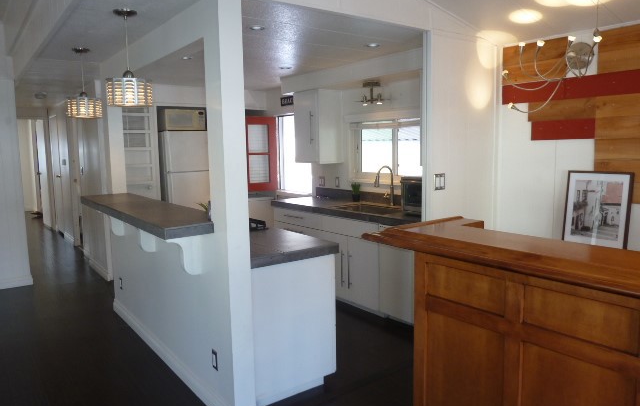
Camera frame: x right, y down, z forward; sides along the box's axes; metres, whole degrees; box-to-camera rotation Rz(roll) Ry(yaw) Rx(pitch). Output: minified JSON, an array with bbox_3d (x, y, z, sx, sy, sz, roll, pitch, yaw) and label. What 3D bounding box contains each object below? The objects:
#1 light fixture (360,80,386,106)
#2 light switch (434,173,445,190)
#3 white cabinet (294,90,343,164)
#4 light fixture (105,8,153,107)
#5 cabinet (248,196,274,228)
[{"bbox_3d":[0.474,-0.993,4.228,0.131,0.196,0.272,-7,9,-37],"label":"light fixture"},{"bbox_3d":[0.849,-0.148,3.265,0.117,0.115,0.012,-7,9,-37],"label":"light switch"},{"bbox_3d":[-0.008,-0.788,4.810,0.317,0.739,0.403,-7,9,-37],"label":"white cabinet"},{"bbox_3d":[-1.022,-0.765,2.454,0.252,0.498,0.252,-7,9,-37],"label":"light fixture"},{"bbox_3d":[-0.944,0.320,5.963,0.574,0.906,0.604,-7,9,-37],"label":"cabinet"}]

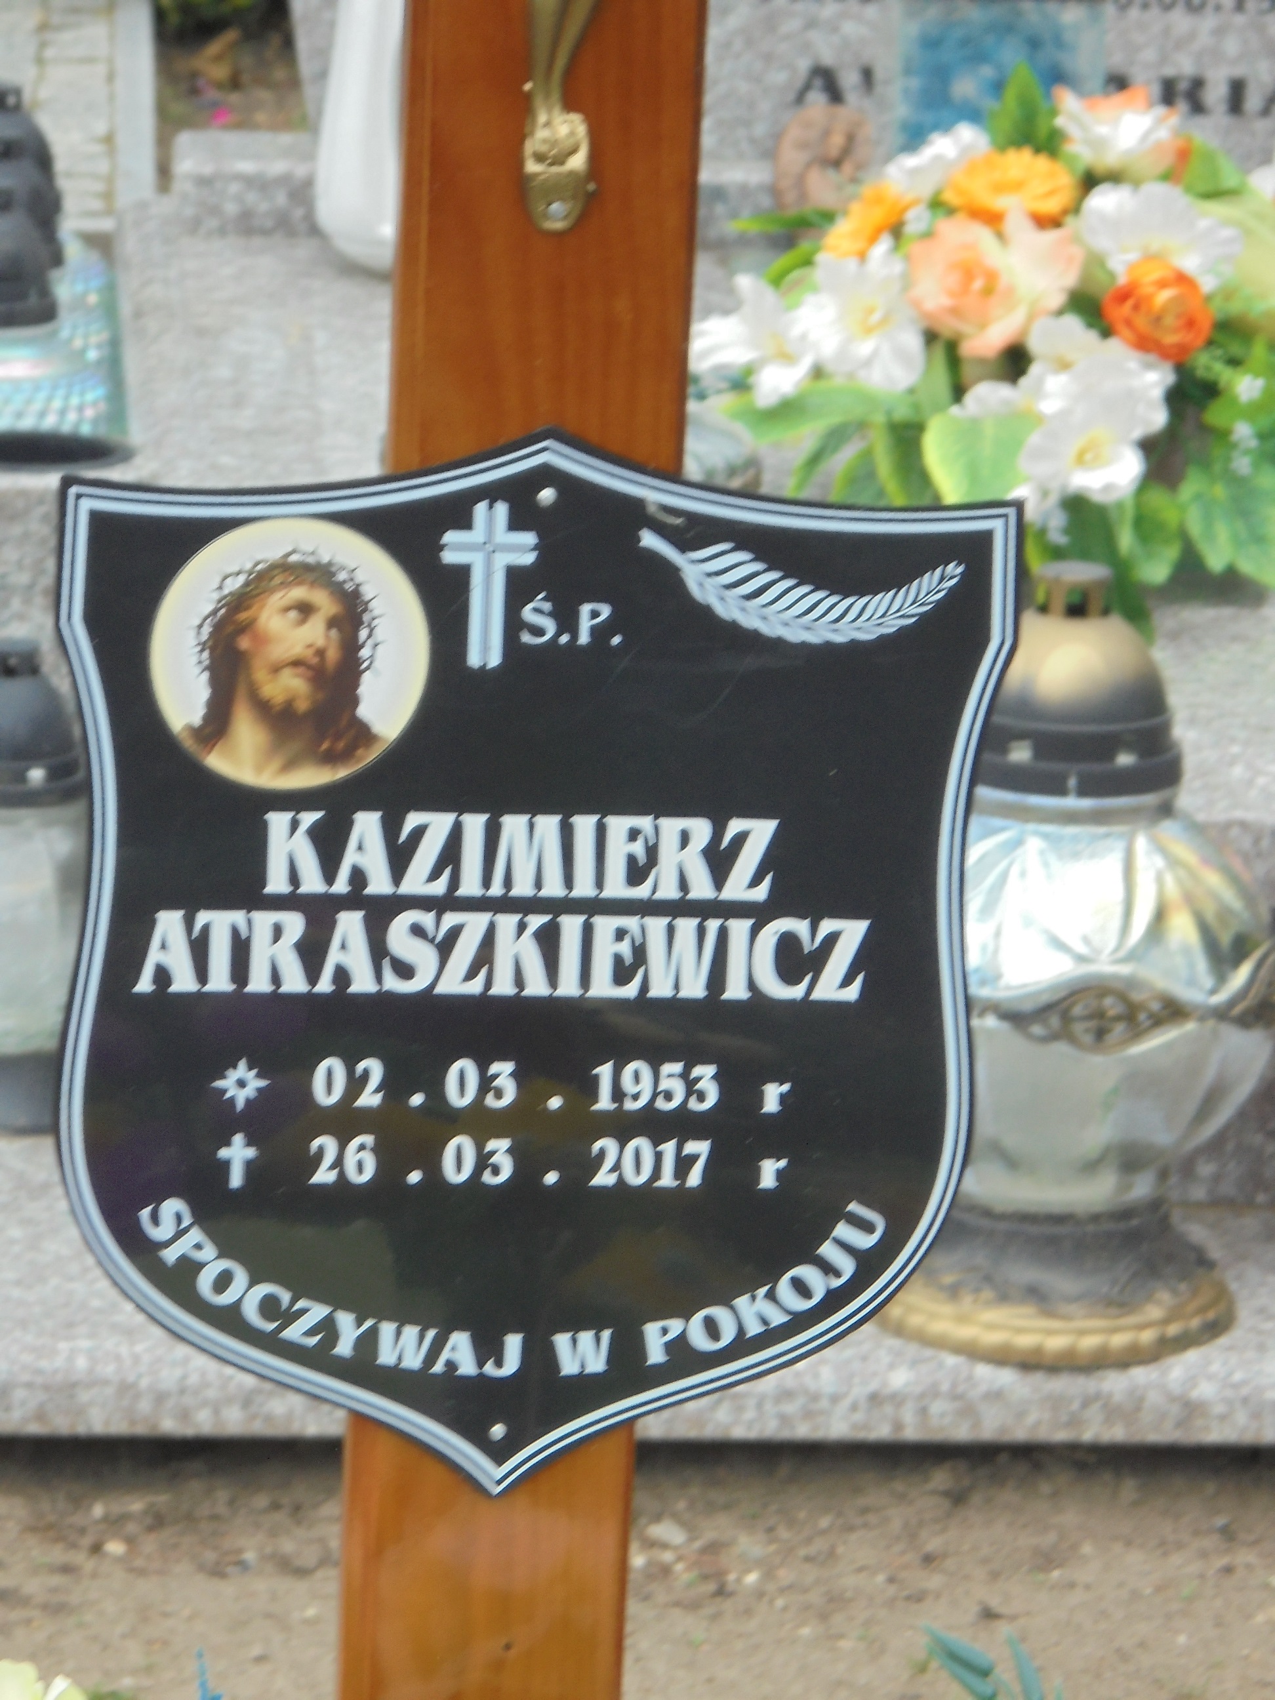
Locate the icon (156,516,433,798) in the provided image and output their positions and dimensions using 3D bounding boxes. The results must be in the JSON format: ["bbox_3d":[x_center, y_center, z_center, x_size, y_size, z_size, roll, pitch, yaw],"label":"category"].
[{"bbox_3d":[-0.091,-0.051,2.002,0.073,0.073,0.005,1,10,-10],"label":"icon"}]

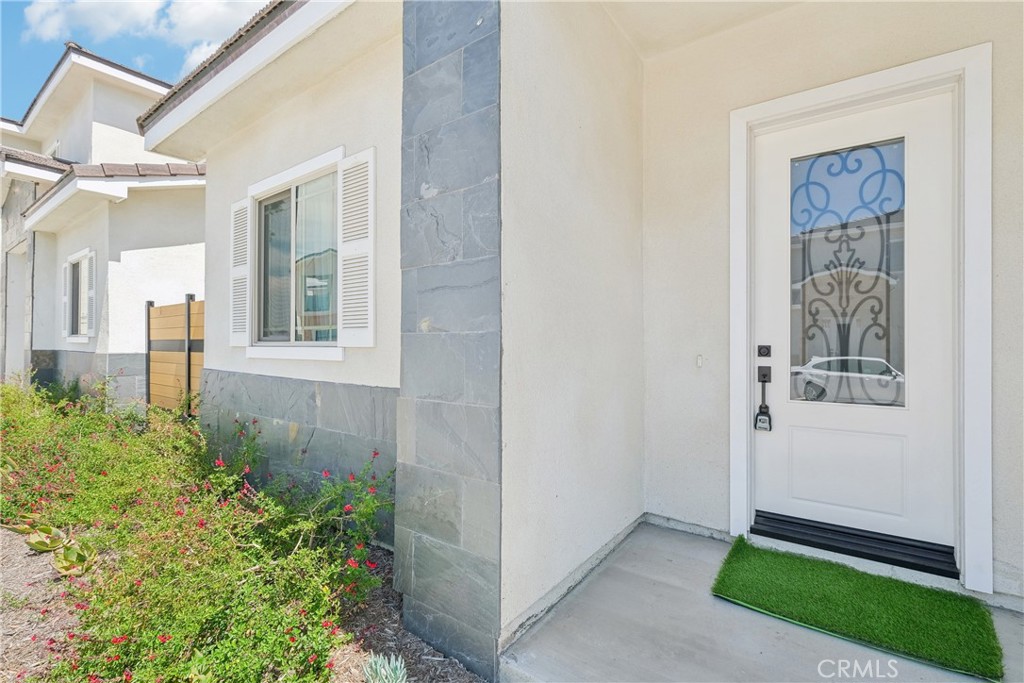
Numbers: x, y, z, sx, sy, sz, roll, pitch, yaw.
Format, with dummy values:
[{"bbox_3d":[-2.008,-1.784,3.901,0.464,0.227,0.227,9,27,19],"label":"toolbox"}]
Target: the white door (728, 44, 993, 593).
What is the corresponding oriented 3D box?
[{"bbox_3d":[1.885,-0.112,2.430,1.138,2.675,0.140,0,0,33],"label":"white door"}]

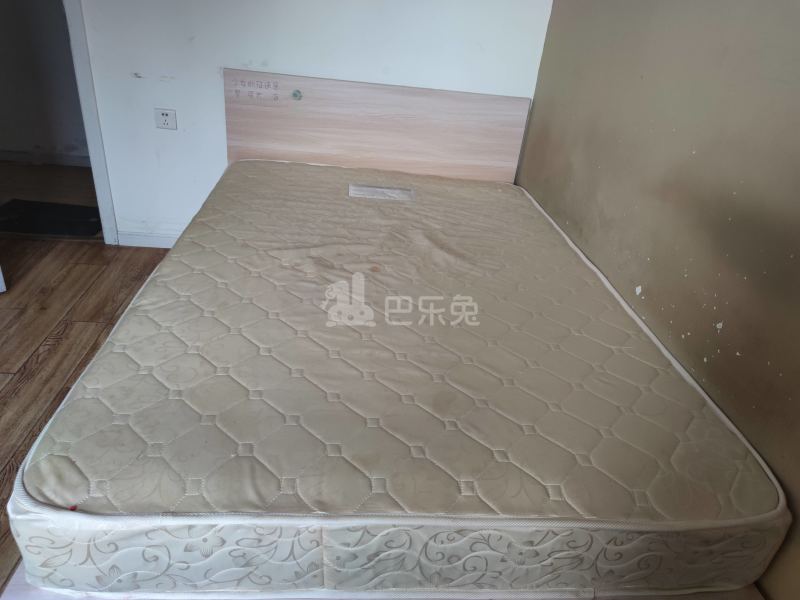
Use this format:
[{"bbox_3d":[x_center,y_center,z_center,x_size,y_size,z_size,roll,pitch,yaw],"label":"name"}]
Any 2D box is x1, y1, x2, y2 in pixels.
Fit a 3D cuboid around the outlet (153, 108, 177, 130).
[{"bbox_3d":[-1.045,-0.804,2.476,0.087,0.087,0.013,3,30,-7],"label":"outlet"}]

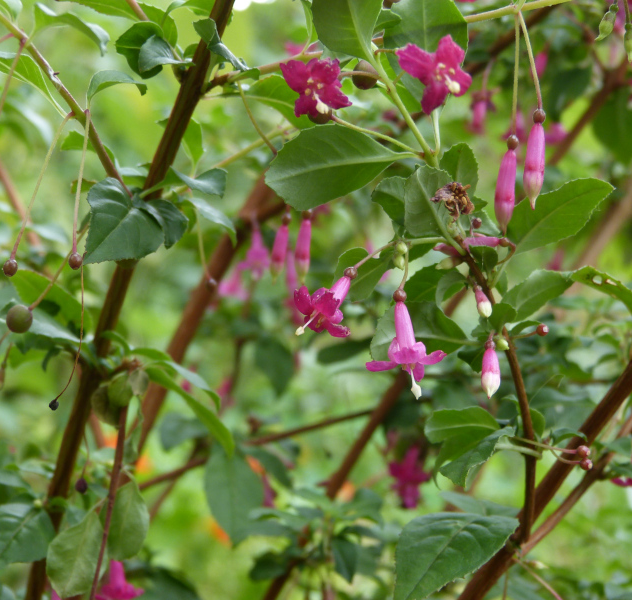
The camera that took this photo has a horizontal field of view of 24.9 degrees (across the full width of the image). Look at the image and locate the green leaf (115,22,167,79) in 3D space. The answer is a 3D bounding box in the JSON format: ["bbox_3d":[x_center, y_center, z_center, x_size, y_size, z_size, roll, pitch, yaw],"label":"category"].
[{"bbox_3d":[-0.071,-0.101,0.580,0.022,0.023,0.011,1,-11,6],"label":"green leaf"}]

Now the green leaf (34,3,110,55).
[{"bbox_3d":[-0.128,-0.142,0.750,0.042,0.020,0.024,15,12,-5],"label":"green leaf"}]

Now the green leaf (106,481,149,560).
[{"bbox_3d":[-0.096,0.110,0.720,0.023,0.042,0.010,7,17,-8],"label":"green leaf"}]

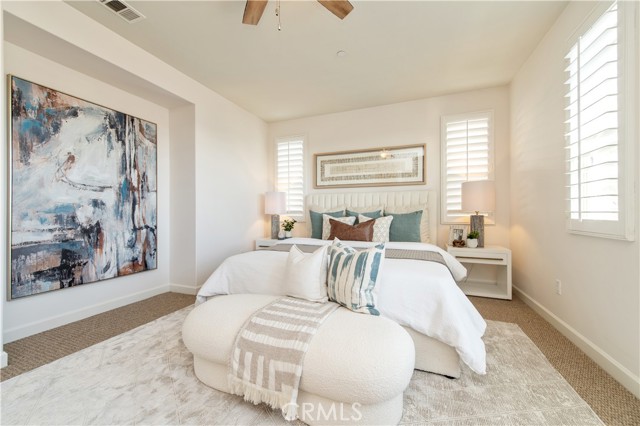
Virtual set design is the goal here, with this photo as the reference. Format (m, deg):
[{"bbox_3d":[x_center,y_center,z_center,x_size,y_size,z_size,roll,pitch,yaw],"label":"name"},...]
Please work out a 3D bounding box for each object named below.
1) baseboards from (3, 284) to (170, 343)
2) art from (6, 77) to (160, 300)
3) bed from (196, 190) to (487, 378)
[{"bbox_3d":[-2.278,1.005,2.608,0.016,0.090,1.560,0,0,21],"label":"baseboards"},{"bbox_3d":[-2.281,-0.206,2.563,0.050,1.820,1.210,0,0,21],"label":"art"},{"bbox_3d":[0.309,0.331,2.915,2.353,1.358,2.293,0,0,22],"label":"bed"}]

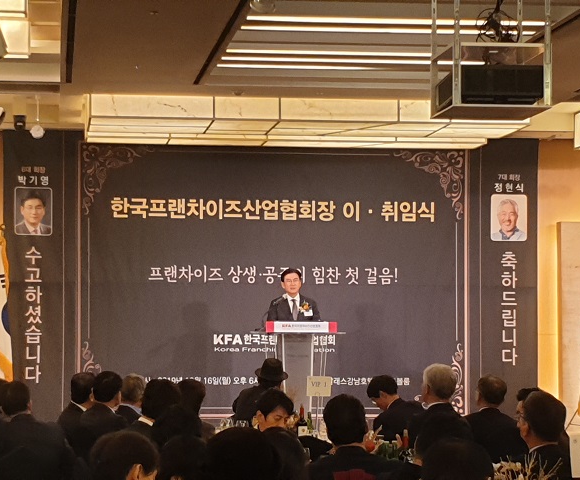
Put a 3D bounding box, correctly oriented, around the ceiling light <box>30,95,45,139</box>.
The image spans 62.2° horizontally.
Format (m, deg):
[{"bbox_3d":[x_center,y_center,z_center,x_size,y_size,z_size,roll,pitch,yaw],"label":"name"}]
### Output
[{"bbox_3d":[-2.570,-1.260,4.900,0.140,0.440,0.140,0,-4,6],"label":"ceiling light"}]

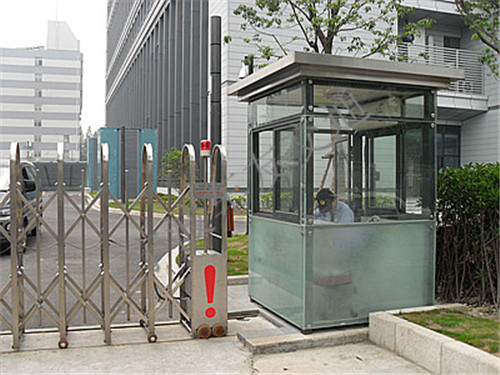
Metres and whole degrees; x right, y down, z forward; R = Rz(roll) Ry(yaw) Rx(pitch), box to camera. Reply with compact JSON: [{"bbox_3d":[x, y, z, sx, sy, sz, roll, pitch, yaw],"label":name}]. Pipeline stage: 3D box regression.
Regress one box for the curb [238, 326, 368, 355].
[{"bbox_3d":[0.524,1.375,4.618,1.190,0.085,0.360,0,1,-20],"label":"curb"}]

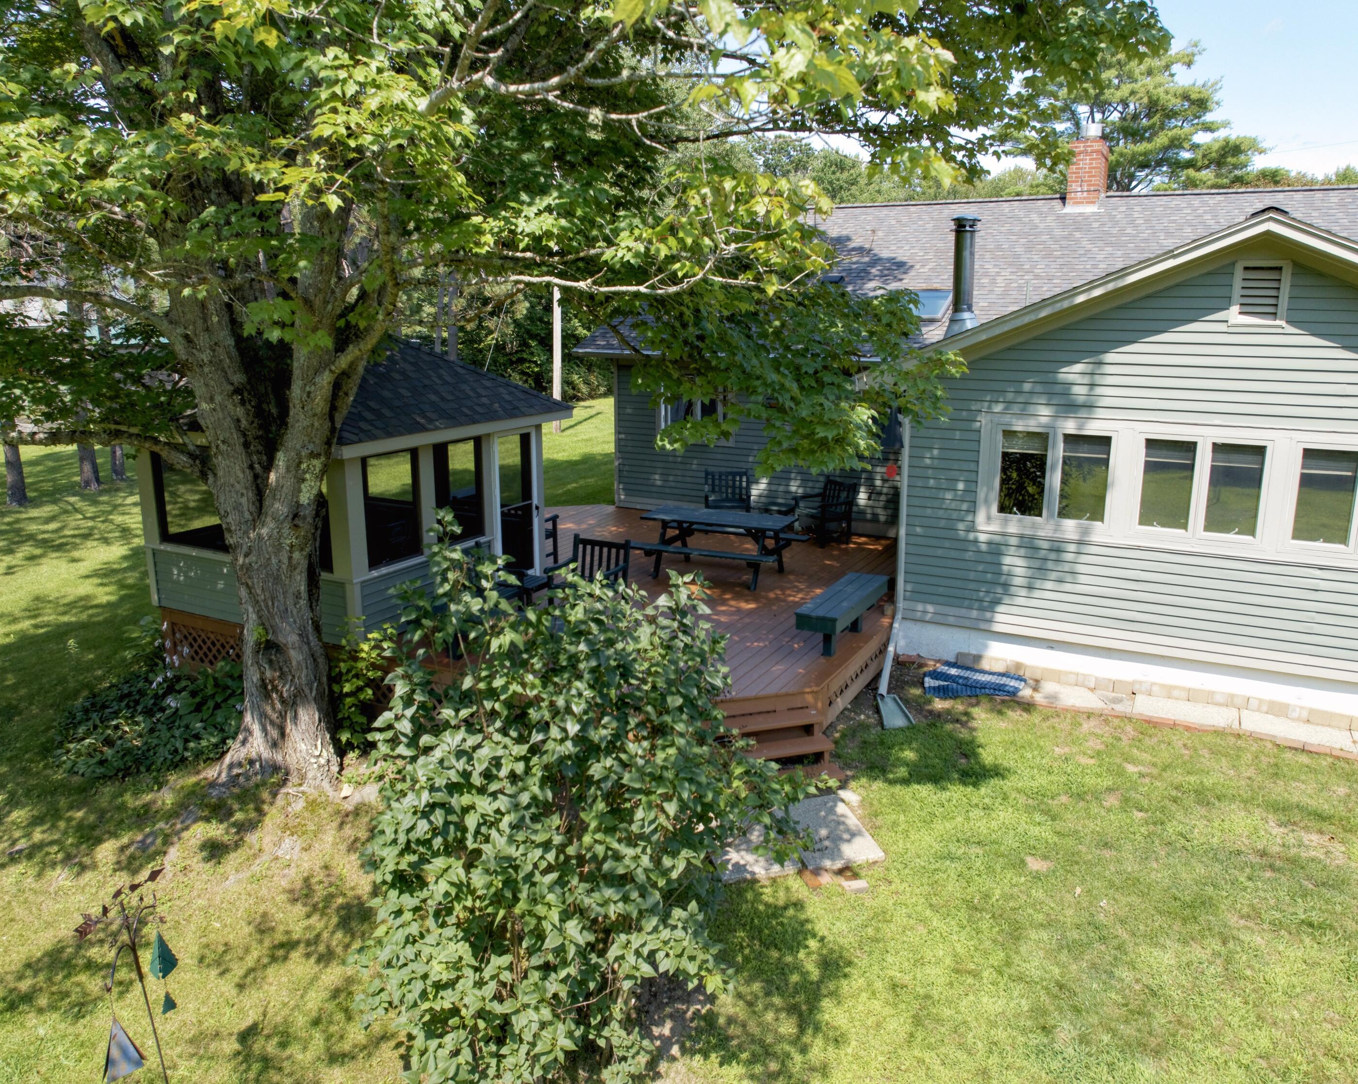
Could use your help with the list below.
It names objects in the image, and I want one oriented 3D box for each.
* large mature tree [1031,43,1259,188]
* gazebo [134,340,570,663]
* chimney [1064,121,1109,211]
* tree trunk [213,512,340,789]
[{"bbox_3d":[17.615,-12.421,39.769,9.500,14.300,9.500,6,14,22],"label":"large mature tree"},{"bbox_3d":[-3.754,-0.636,11.706,3.560,3.760,3.760,7,14,26],"label":"gazebo"},{"bbox_3d":[6.888,-6.256,16.907,0.540,1.420,0.820,7,14,26],"label":"chimney"},{"bbox_3d":[-3.408,0.844,8.565,0.950,2.320,0.900,-5,14,-22],"label":"tree trunk"}]

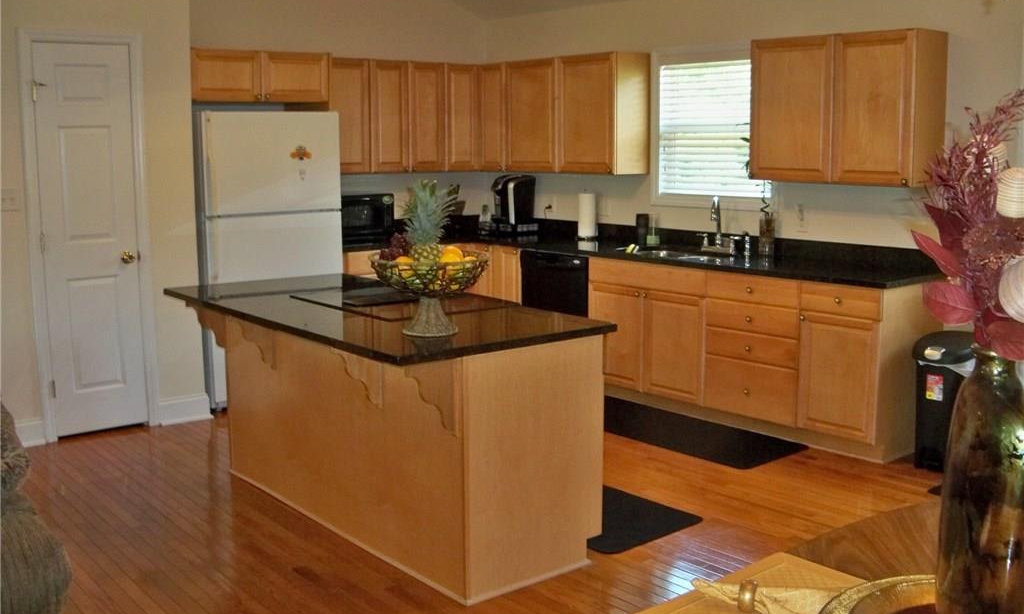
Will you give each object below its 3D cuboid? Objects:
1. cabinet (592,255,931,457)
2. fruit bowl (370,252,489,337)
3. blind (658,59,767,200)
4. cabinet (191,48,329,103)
[{"bbox_3d":[1.361,0.200,5.956,0.622,0.876,1.993,-8,12,-40],"label":"cabinet"},{"bbox_3d":[-0.297,-0.050,3.768,0.426,0.273,0.426,0,9,0],"label":"fruit bowl"},{"bbox_3d":[1.224,-1.071,6.281,0.053,0.794,0.880,-7,12,-39],"label":"blind"},{"bbox_3d":[-1.668,-1.465,6.615,0.949,0.318,0.325,-7,12,-39],"label":"cabinet"}]

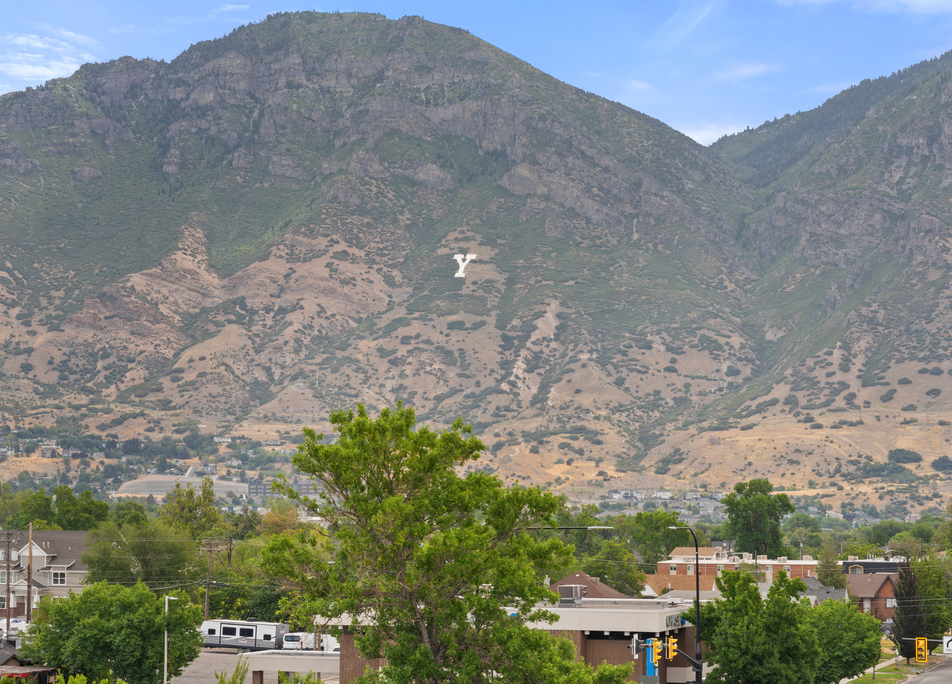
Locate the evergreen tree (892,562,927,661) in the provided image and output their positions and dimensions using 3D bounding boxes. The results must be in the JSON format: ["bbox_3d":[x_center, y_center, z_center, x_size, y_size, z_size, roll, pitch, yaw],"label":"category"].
[{"bbox_3d":[39.762,24.843,182.511,3.300,9.690,3.300,0,-5,0],"label":"evergreen tree"}]

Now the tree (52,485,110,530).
[{"bbox_3d":[-65.184,33.069,328.359,10.500,18.290,10.500,0,-5,0],"label":"tree"}]

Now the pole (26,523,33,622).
[{"bbox_3d":[-53.980,28.256,240.438,0.380,12.890,0.380,0,-5,0],"label":"pole"}]

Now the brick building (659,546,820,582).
[{"bbox_3d":[48.700,40.029,349.824,30.000,7.900,14.000,-2,-5,20],"label":"brick building"}]

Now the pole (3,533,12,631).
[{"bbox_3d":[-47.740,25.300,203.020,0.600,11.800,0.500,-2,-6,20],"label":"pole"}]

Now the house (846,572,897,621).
[{"bbox_3d":[49.570,31.850,247.210,8.800,6.900,8.500,-2,-6,21],"label":"house"}]

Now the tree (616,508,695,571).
[{"bbox_3d":[34.376,39.515,383.002,14.000,14.770,14.000,0,-5,0],"label":"tree"}]

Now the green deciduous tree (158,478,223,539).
[{"bbox_3d":[-43.616,30.488,303.490,10.000,19.190,10.000,0,-5,0],"label":"green deciduous tree"}]

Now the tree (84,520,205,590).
[{"bbox_3d":[-40.019,27.873,238.464,14.000,13.320,13.000,0,-5,0],"label":"tree"}]

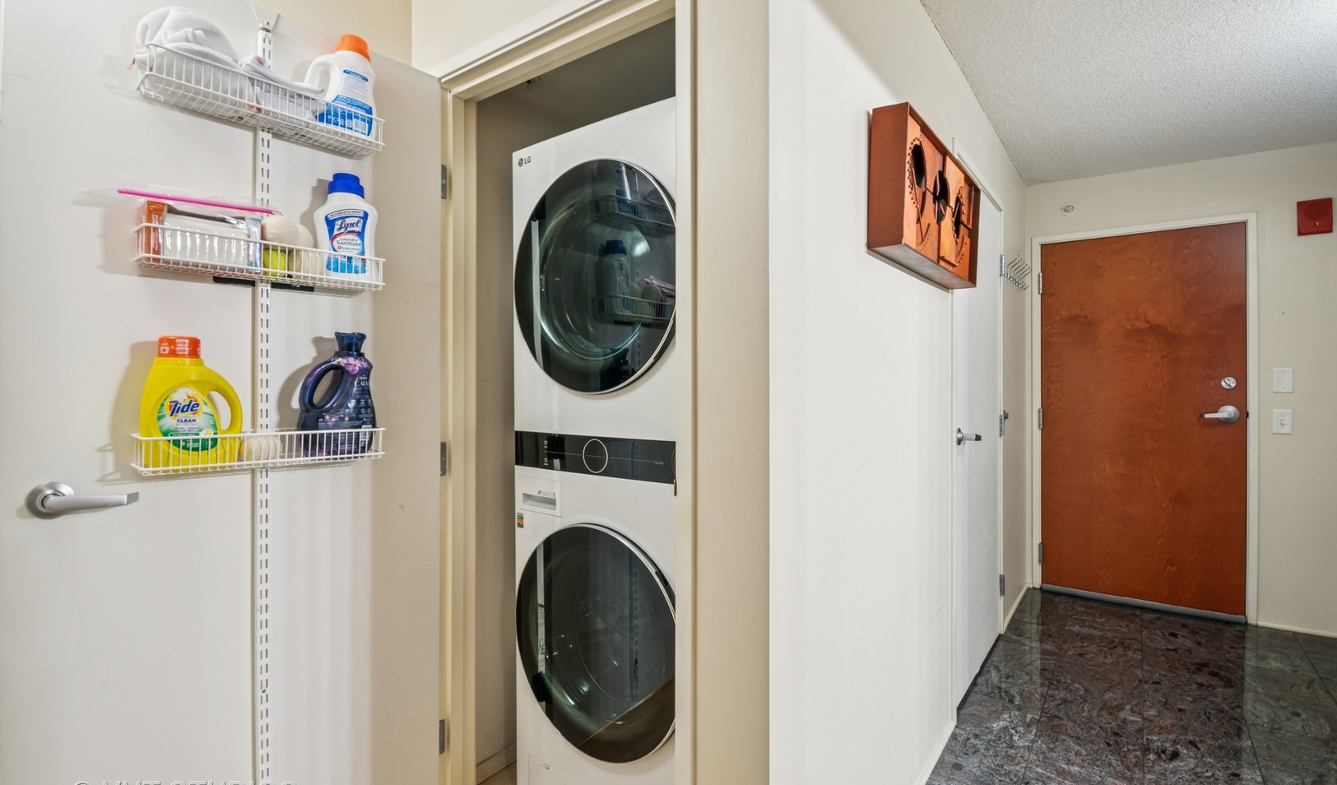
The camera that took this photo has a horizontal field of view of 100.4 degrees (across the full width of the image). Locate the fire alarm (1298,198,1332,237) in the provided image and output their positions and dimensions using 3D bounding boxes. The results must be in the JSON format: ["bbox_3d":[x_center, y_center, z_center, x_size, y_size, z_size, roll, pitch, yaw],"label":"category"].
[{"bbox_3d":[3.146,-0.858,2.700,0.120,0.162,0.045,0,0,33],"label":"fire alarm"}]

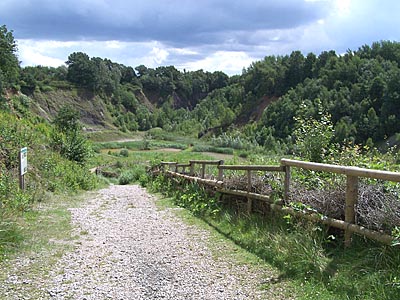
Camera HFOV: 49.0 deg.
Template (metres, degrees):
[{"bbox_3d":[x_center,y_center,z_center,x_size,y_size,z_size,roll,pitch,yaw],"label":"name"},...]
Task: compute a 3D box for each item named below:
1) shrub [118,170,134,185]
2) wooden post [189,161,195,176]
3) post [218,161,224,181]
[{"bbox_3d":[-3.515,1.315,21.000,0.800,0.700,0.750,0,4,0],"label":"shrub"},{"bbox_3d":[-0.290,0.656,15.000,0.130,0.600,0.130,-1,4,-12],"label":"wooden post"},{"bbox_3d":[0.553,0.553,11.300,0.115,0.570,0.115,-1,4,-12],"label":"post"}]

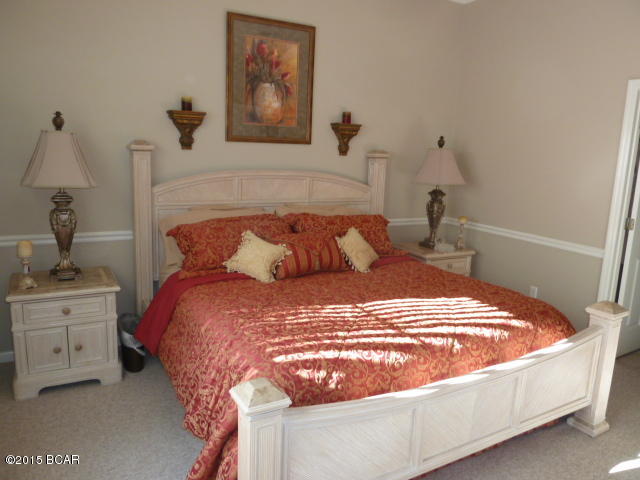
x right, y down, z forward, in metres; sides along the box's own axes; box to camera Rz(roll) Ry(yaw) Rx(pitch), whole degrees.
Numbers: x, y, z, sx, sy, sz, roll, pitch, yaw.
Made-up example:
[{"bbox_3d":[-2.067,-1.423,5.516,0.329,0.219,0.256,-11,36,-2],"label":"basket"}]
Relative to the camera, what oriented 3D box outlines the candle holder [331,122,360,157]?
[{"bbox_3d":[0.237,-0.899,4.179,0.260,0.280,0.110,-4,12,-29],"label":"candle holder"}]

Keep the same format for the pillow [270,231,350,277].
[{"bbox_3d":[-0.104,0.102,3.358,0.600,0.340,0.160,-4,-26,-29],"label":"pillow"}]

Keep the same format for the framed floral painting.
[{"bbox_3d":[-0.375,-1.224,3.611,0.729,0.916,0.035,-4,12,-29],"label":"framed floral painting"}]

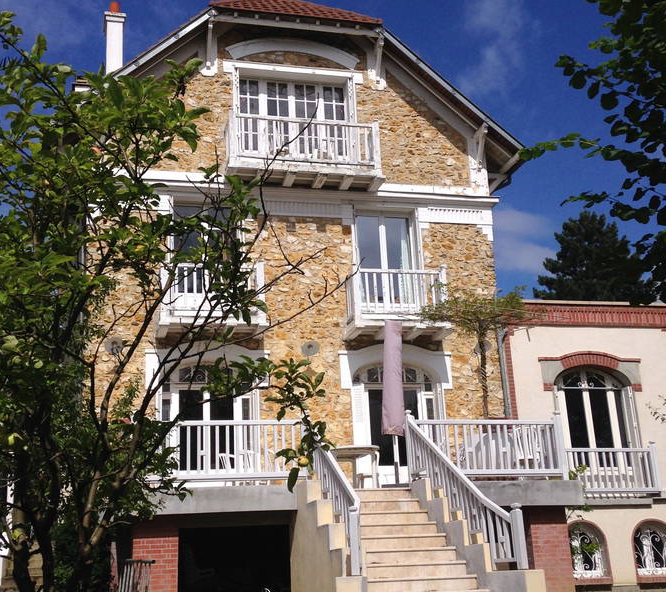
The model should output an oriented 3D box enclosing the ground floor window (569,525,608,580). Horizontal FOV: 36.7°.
[{"bbox_3d":[4.246,4.337,17.078,0.850,0.920,0.200,2,-19,-15],"label":"ground floor window"}]

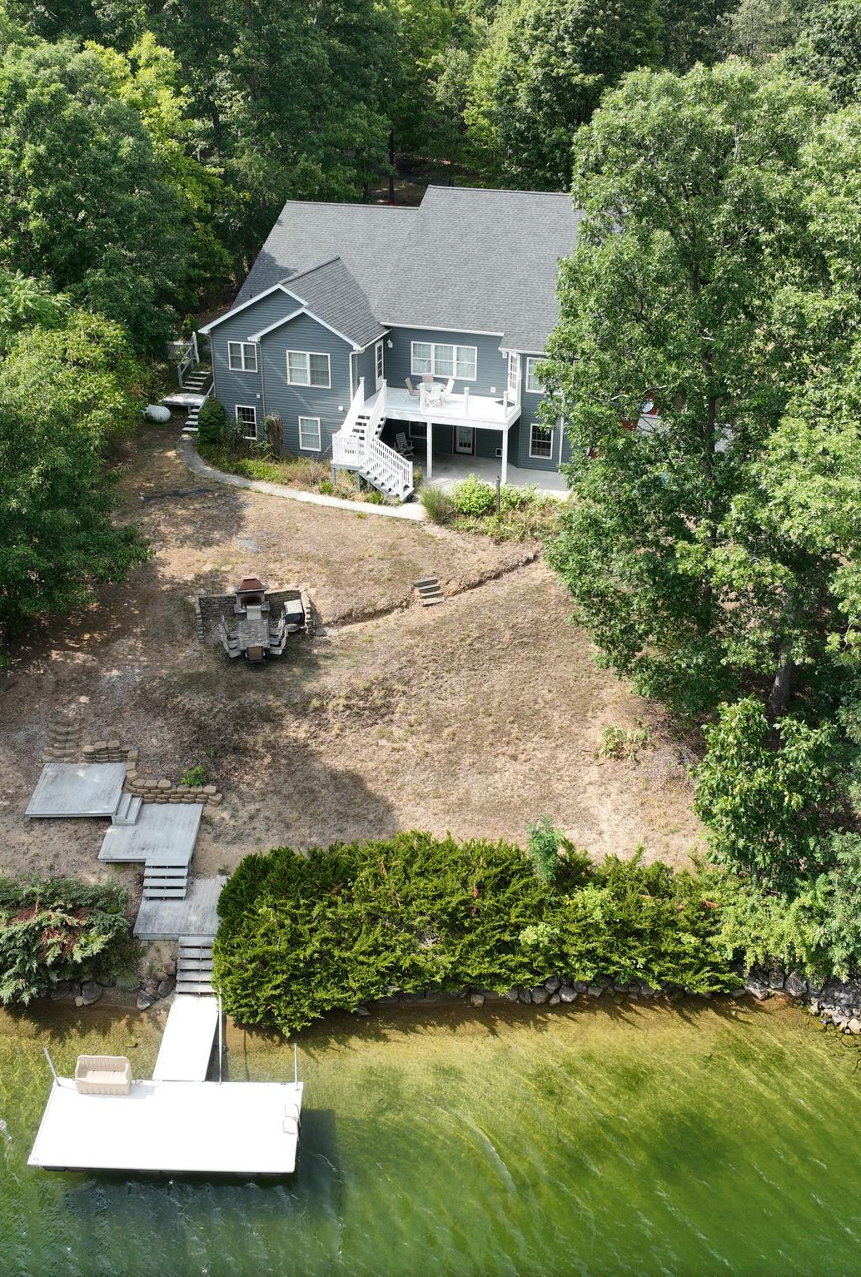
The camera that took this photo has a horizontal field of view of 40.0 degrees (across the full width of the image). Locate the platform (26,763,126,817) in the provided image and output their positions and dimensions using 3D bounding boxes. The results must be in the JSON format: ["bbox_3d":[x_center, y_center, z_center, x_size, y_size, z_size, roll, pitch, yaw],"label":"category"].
[{"bbox_3d":[-10.649,4.633,35.753,2.500,0.240,2.580,2,28,2],"label":"platform"}]

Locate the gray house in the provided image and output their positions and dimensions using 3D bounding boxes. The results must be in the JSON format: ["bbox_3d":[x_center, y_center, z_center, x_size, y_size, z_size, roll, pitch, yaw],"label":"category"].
[{"bbox_3d":[0.609,-15.050,55.102,16.800,10.600,17.300,9,29,15],"label":"gray house"}]

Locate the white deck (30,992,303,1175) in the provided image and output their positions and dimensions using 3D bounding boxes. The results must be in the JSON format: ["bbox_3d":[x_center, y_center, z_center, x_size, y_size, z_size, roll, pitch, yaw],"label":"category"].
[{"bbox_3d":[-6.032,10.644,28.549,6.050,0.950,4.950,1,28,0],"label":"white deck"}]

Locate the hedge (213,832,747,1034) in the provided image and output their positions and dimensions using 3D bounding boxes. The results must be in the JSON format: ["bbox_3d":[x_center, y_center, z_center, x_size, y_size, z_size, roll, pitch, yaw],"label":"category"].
[{"bbox_3d":[1.367,7.883,31.802,13.700,2.400,4.400,1,28,0],"label":"hedge"}]

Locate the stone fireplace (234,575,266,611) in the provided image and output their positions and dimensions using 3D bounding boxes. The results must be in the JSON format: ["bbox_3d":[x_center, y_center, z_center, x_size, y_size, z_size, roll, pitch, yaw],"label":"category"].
[{"bbox_3d":[-6.583,-1.661,43.303,1.220,1.300,0.850,-3,28,-6],"label":"stone fireplace"}]

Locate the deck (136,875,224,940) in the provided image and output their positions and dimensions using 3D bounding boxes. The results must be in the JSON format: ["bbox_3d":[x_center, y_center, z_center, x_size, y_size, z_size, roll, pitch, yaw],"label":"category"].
[{"bbox_3d":[-6.679,7.472,32.726,2.480,0.280,2.460,2,28,2],"label":"deck"}]

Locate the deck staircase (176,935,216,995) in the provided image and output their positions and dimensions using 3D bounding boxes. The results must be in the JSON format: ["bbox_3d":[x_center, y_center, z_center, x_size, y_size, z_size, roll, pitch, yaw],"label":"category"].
[{"bbox_3d":[-6.071,8.646,31.171,1.180,0.750,1.500,2,28,2],"label":"deck staircase"}]

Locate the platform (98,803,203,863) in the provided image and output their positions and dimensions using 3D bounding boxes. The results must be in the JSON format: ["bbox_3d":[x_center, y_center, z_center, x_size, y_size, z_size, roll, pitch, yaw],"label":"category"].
[{"bbox_3d":[-8.061,5.756,34.634,2.600,0.240,2.750,2,28,2],"label":"platform"}]

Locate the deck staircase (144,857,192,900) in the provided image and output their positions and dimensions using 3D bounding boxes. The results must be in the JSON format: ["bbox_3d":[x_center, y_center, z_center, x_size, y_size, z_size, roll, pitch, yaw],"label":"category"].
[{"bbox_3d":[-7.372,6.802,32.999,1.180,0.680,1.100,2,28,2],"label":"deck staircase"}]

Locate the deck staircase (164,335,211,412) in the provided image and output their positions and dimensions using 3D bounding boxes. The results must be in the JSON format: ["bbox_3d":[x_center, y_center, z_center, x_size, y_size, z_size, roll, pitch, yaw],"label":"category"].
[{"bbox_3d":[-10.417,-11.909,52.555,1.700,2.500,2.700,9,29,15],"label":"deck staircase"}]

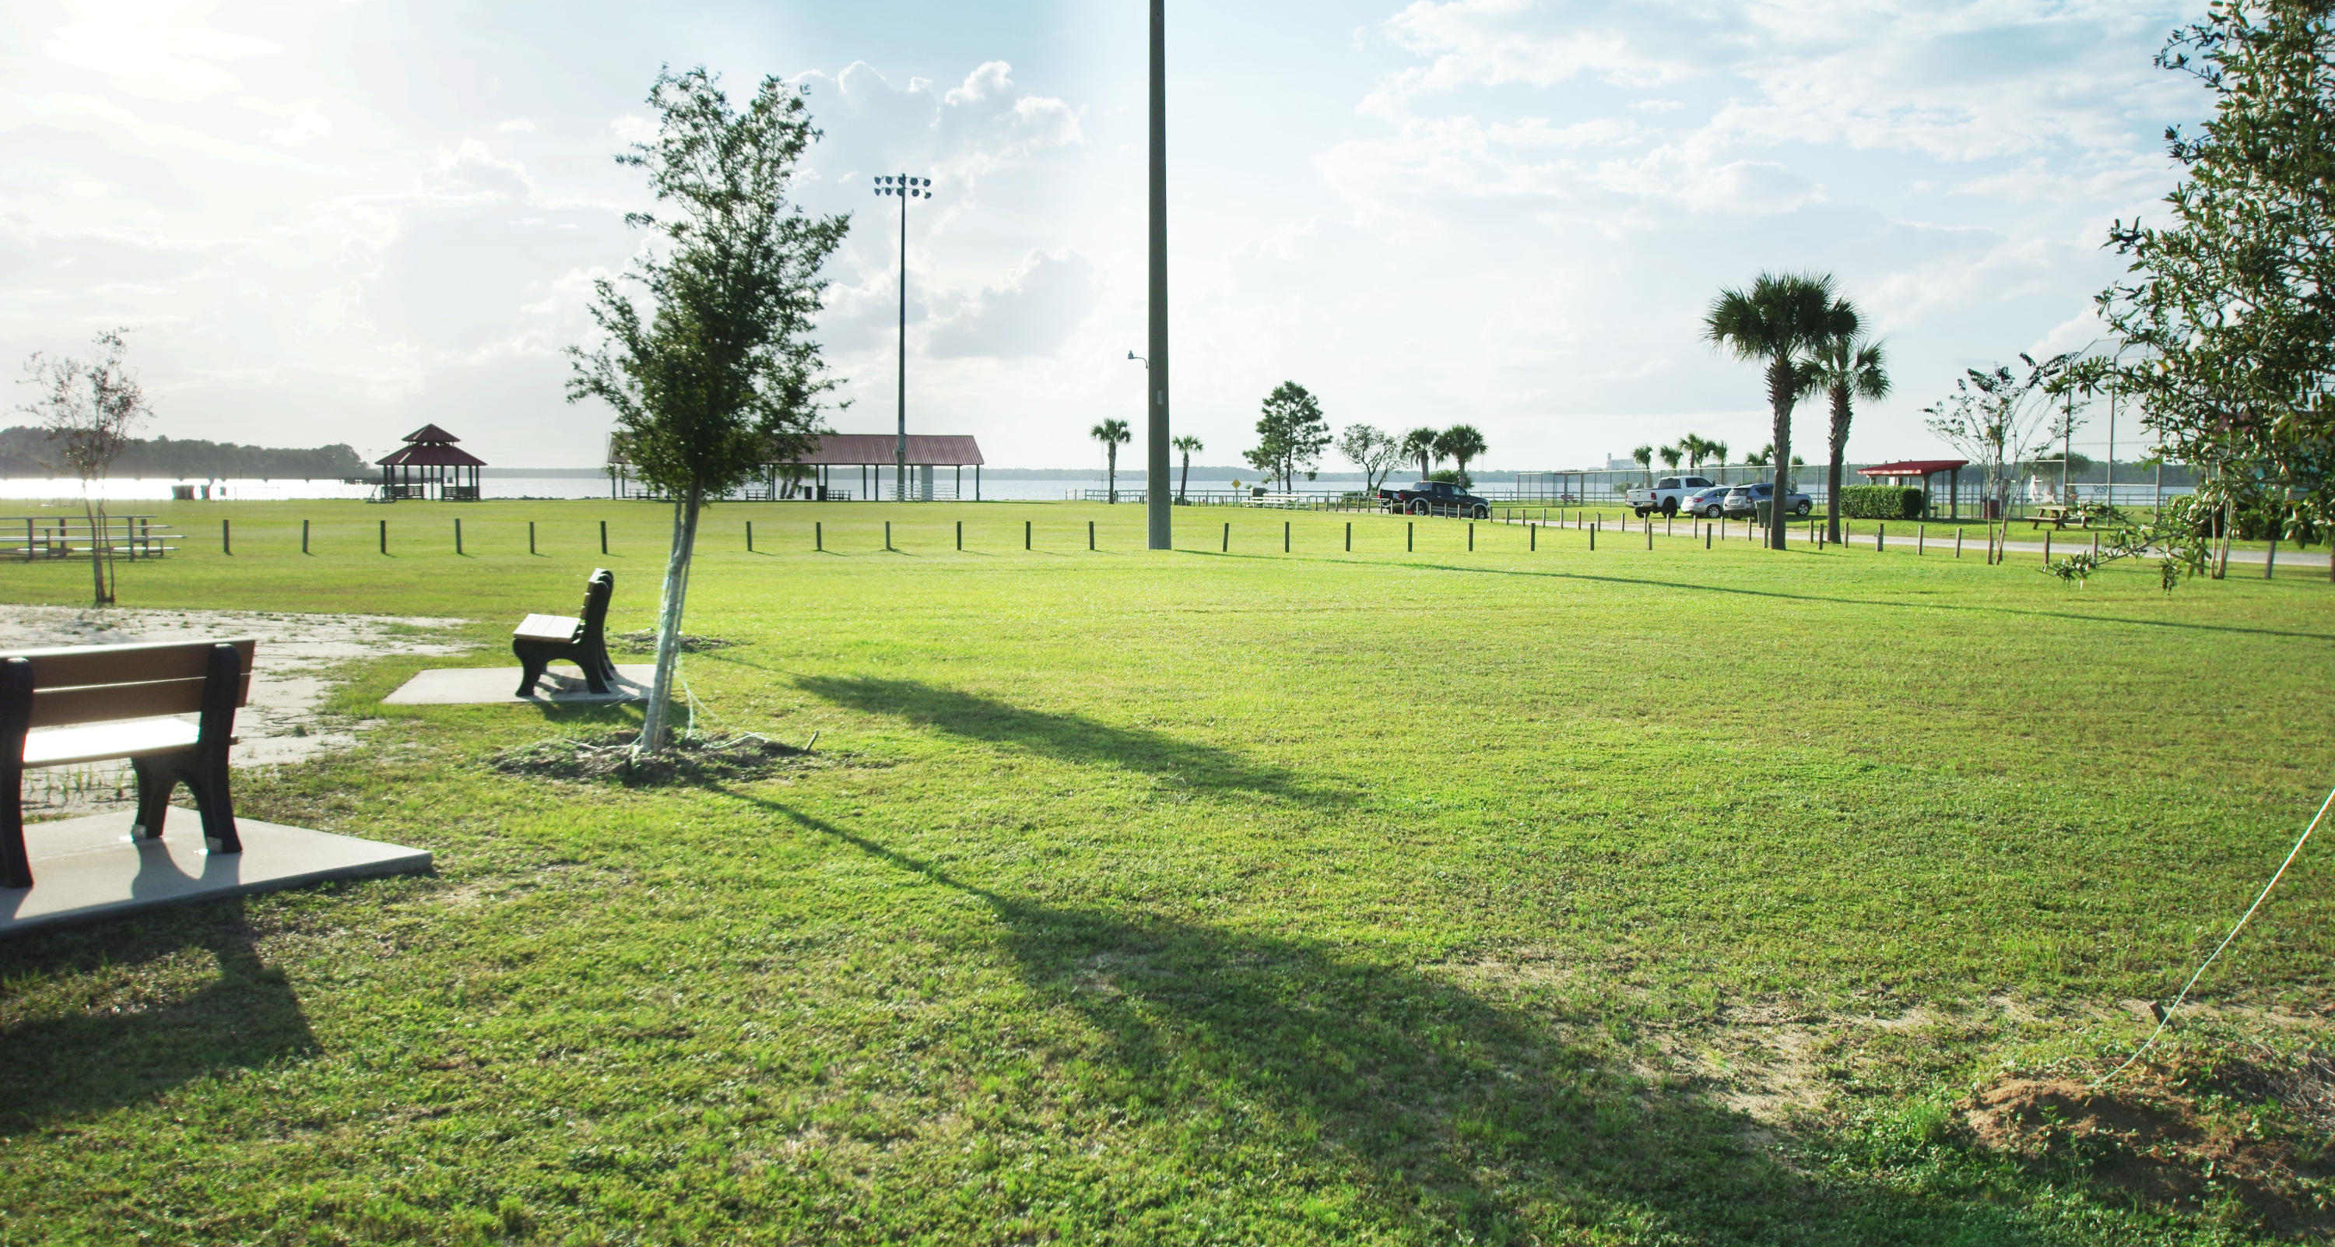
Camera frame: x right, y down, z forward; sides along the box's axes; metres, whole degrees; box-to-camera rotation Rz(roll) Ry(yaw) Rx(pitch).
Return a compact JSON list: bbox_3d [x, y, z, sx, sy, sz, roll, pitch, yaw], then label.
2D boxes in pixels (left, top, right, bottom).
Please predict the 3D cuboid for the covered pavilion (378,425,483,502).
[{"bbox_3d":[-54.901,-11.973,145.000,7.900,5.700,7.900,0,4,0],"label":"covered pavilion"}]

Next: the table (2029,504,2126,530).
[{"bbox_3d":[30.869,-3.637,67.000,1.600,0.760,1.900,-1,4,-13],"label":"table"}]

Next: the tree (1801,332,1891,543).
[{"bbox_3d":[18.451,-5.085,53.000,2.600,5.780,2.600,0,4,0],"label":"tree"}]

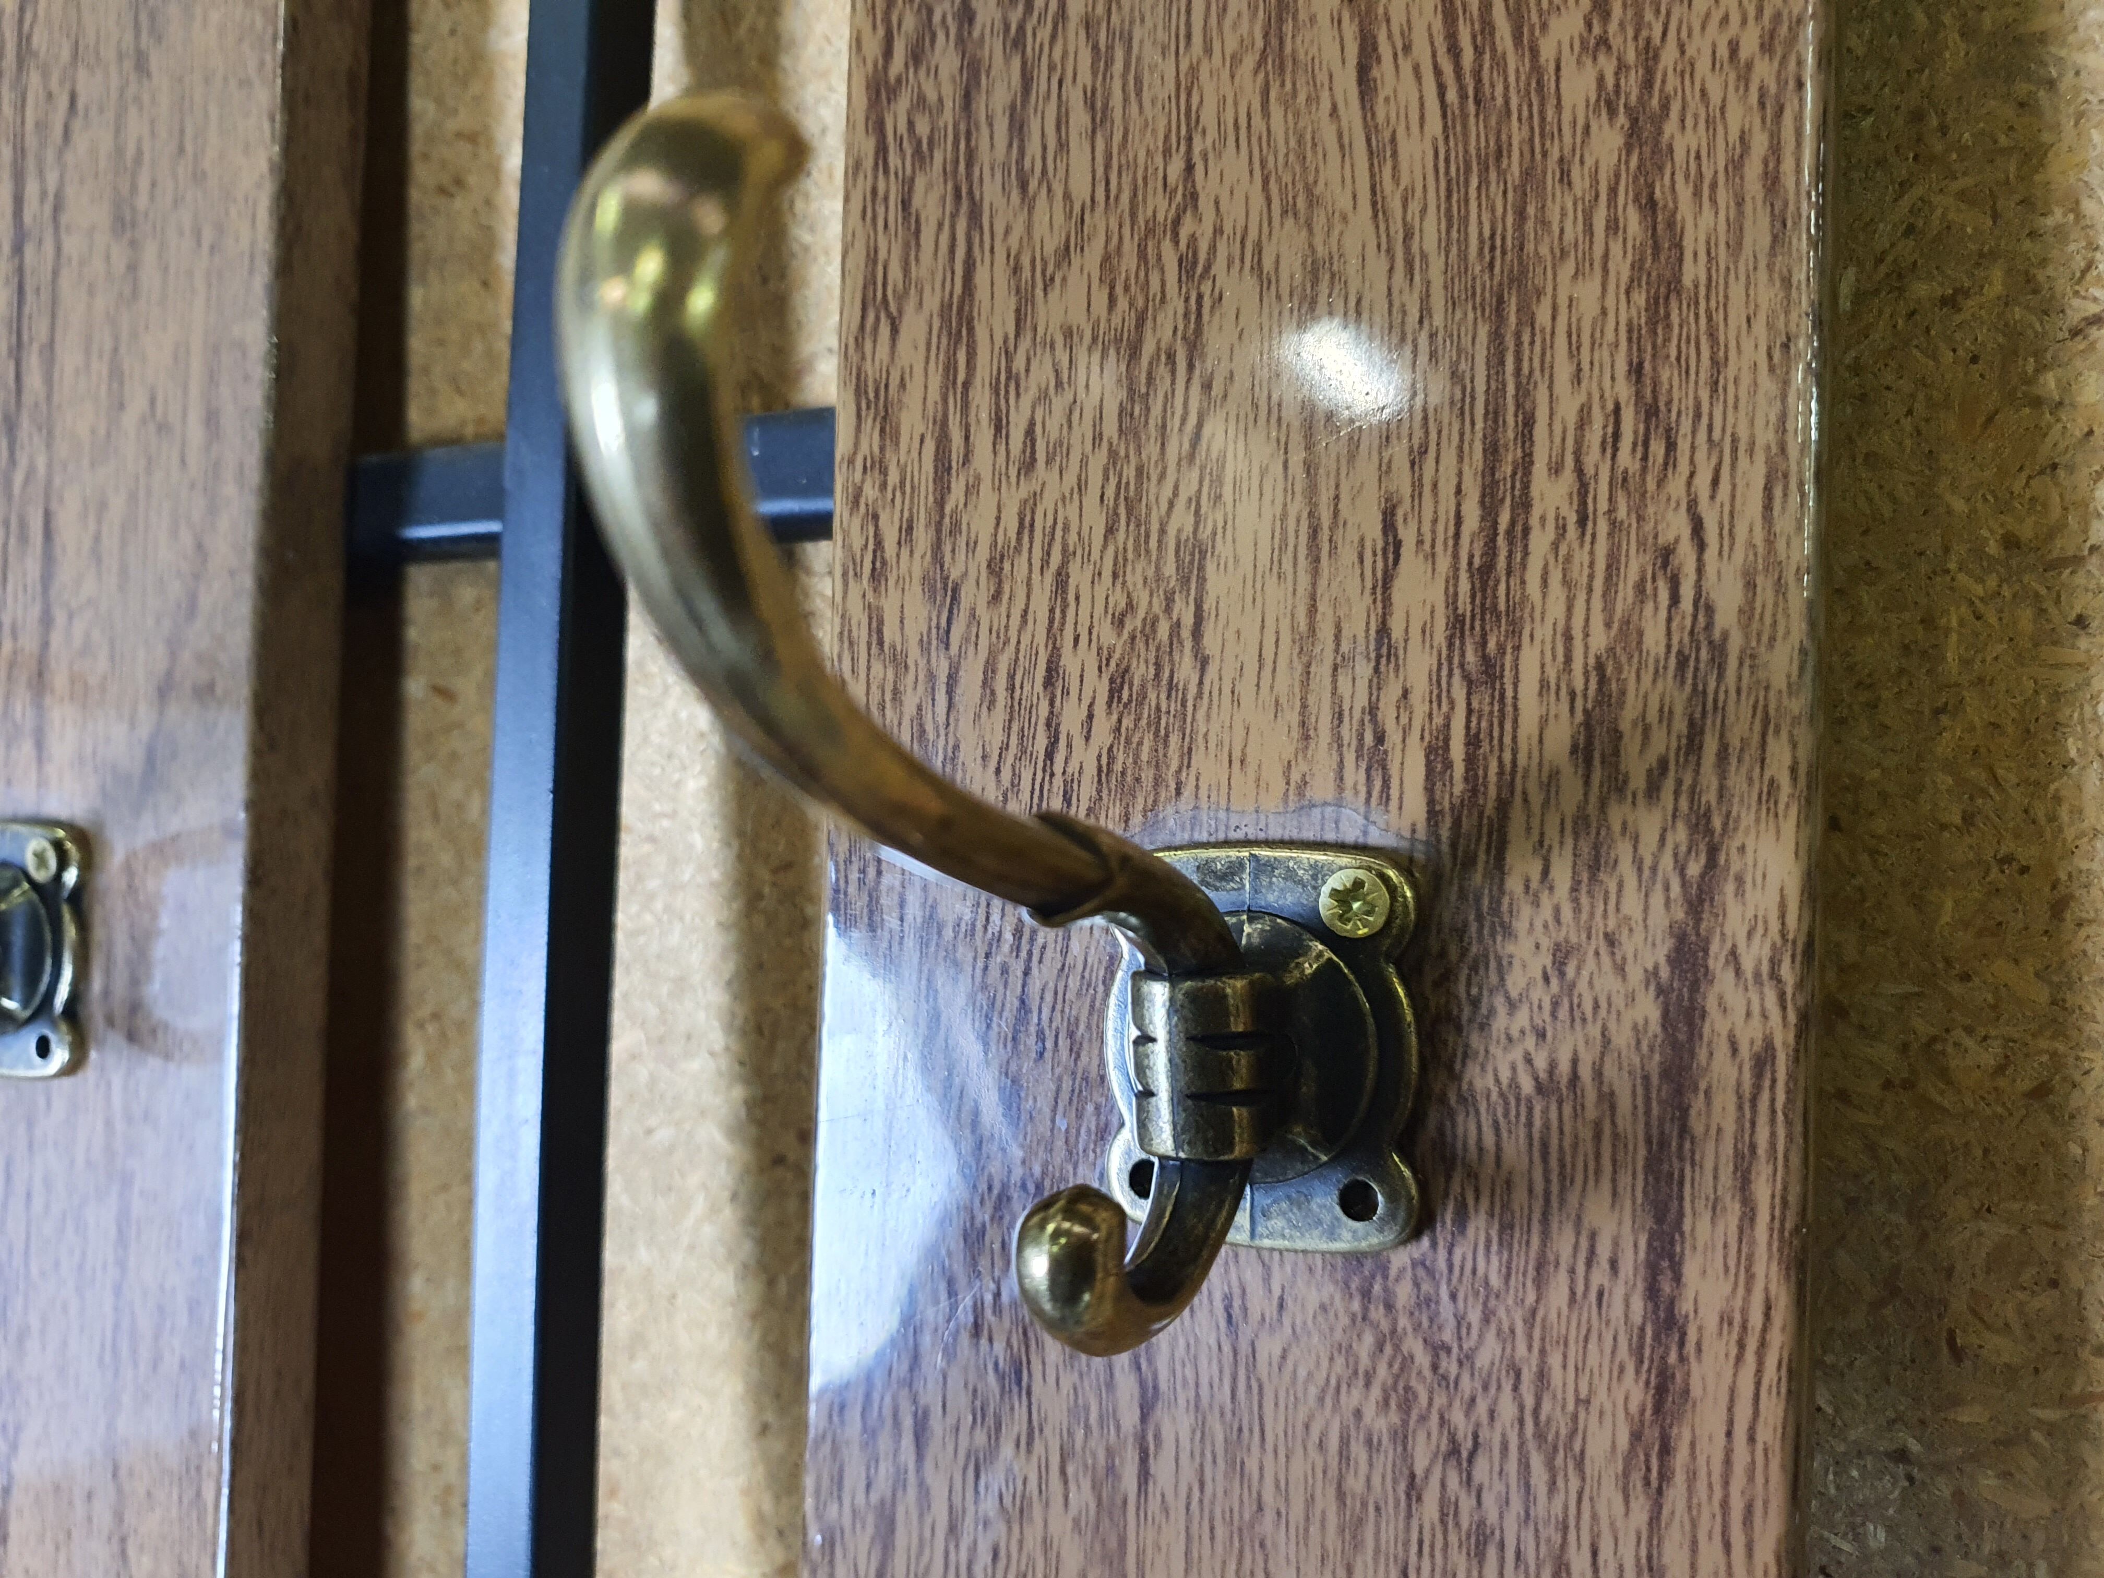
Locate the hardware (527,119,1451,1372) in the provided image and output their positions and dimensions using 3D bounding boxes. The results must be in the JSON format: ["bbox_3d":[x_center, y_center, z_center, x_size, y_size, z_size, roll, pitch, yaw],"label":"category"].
[{"bbox_3d":[0.002,0.005,0.123,0.035,0.083,0.097,1,-1,26],"label":"hardware"}]

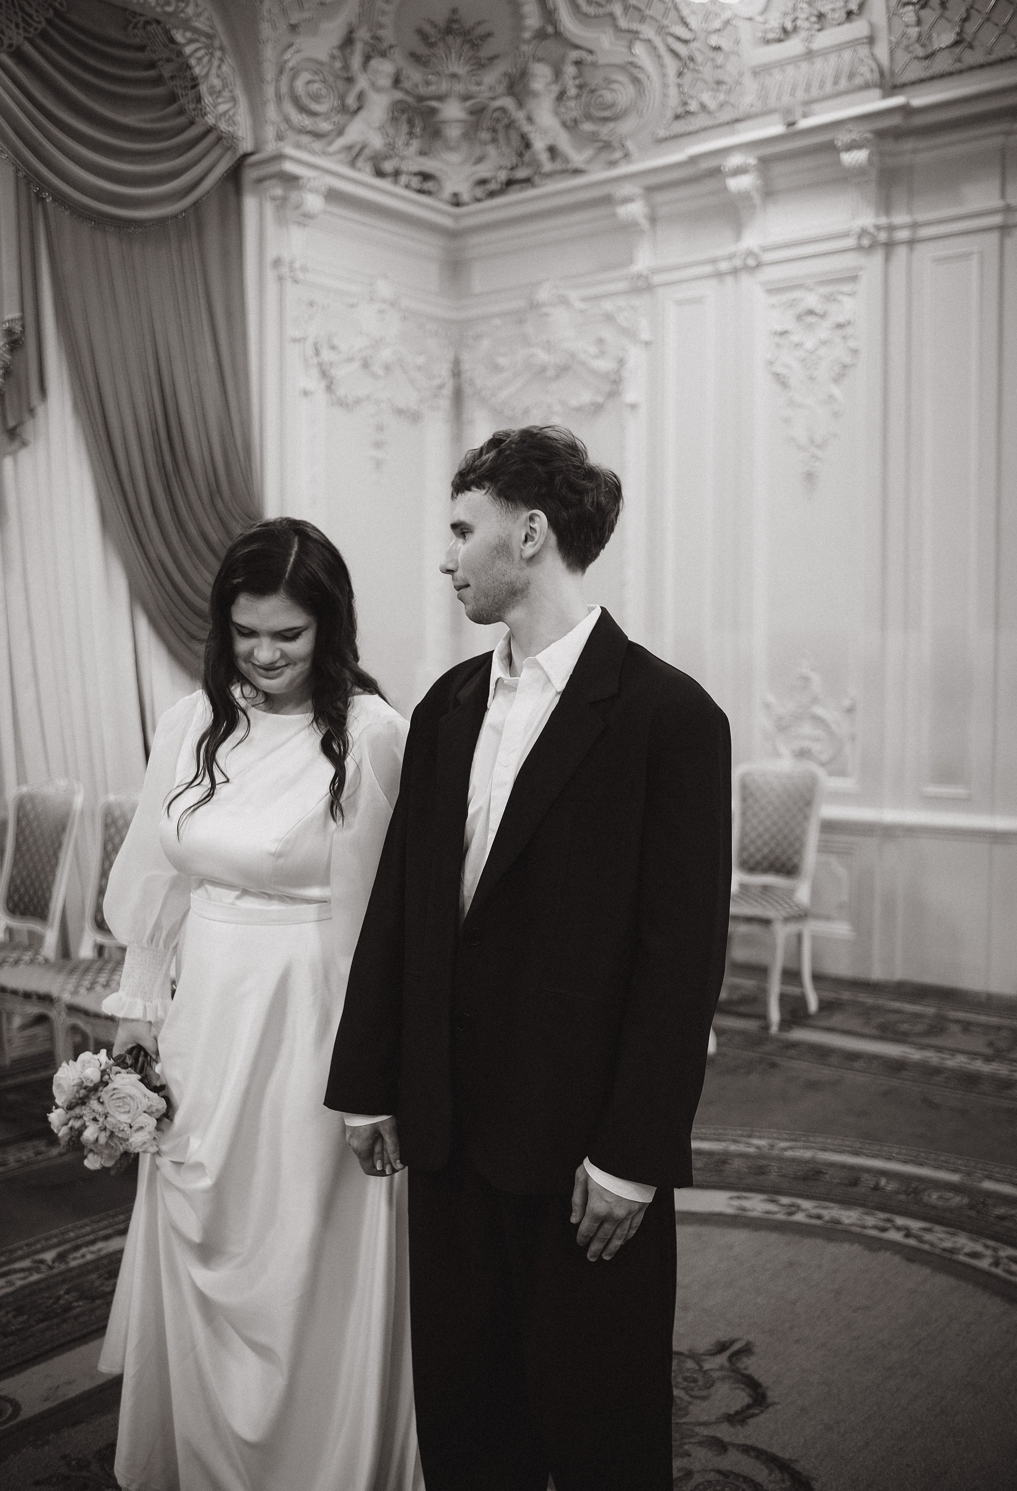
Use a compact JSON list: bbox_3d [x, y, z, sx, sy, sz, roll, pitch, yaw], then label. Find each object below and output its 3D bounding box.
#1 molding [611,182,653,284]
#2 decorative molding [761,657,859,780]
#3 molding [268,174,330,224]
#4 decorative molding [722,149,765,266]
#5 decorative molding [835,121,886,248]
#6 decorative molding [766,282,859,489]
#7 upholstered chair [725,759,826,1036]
[{"bbox_3d":[0.600,-2.323,6.768,0.187,0.424,0.188,3,5,37],"label":"molding"},{"bbox_3d":[1.309,-0.111,6.467,0.429,0.503,0.089,3,5,37],"label":"decorative molding"},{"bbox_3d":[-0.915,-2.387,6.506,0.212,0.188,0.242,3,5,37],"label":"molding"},{"bbox_3d":[1.043,-2.316,6.437,0.178,0.469,0.188,3,5,37],"label":"decorative molding"},{"bbox_3d":[1.460,-2.297,6.126,0.183,0.469,0.188,3,5,37],"label":"decorative molding"},{"bbox_3d":[1.298,-1.529,6.368,0.429,0.878,0.089,3,5,37],"label":"decorative molding"},{"bbox_3d":[0.955,0.572,5.863,0.454,1.026,0.484,3,5,37],"label":"upholstered chair"}]

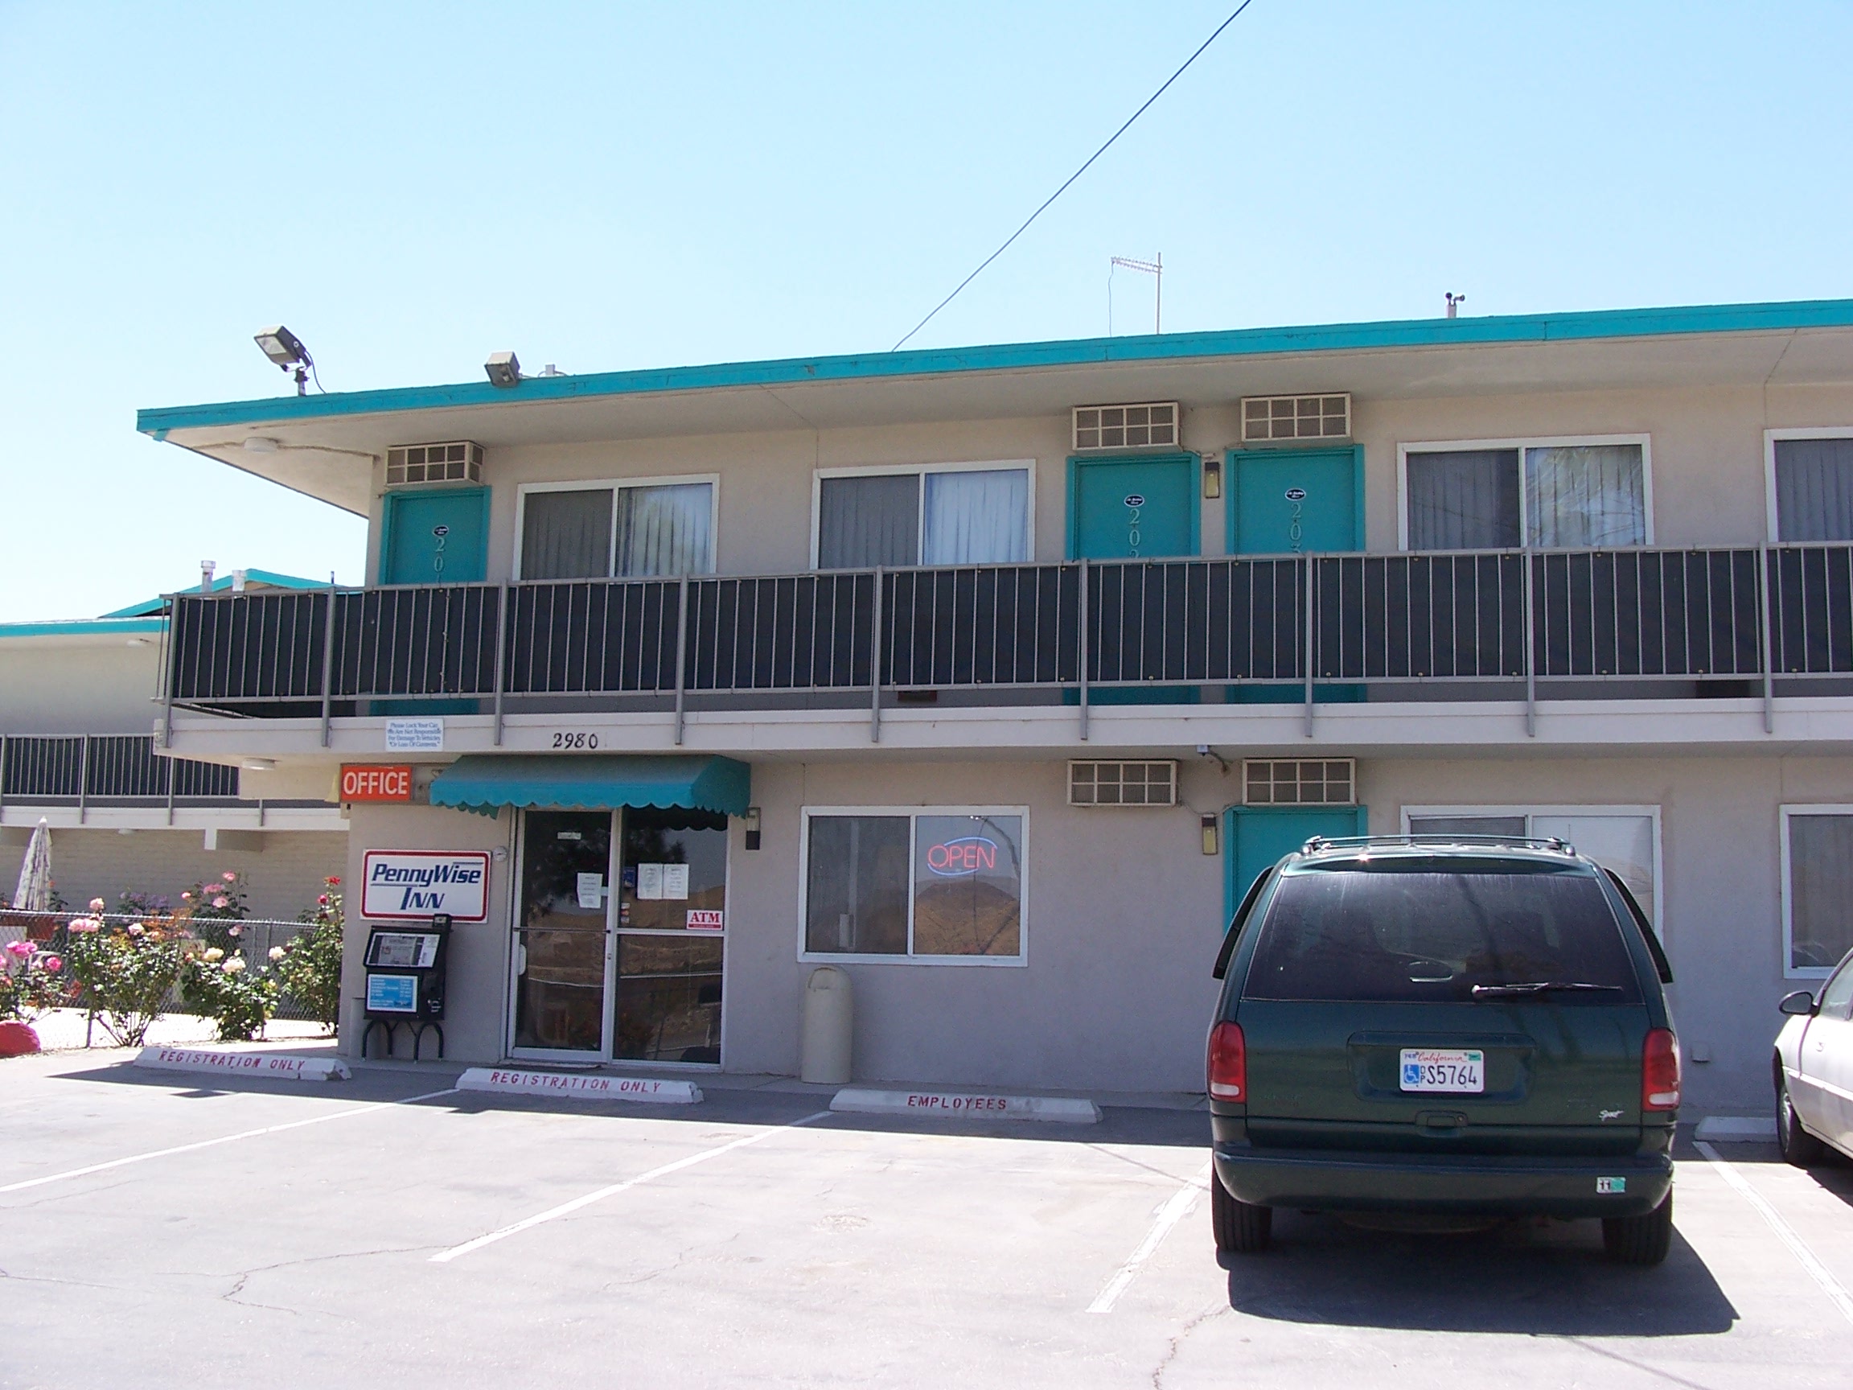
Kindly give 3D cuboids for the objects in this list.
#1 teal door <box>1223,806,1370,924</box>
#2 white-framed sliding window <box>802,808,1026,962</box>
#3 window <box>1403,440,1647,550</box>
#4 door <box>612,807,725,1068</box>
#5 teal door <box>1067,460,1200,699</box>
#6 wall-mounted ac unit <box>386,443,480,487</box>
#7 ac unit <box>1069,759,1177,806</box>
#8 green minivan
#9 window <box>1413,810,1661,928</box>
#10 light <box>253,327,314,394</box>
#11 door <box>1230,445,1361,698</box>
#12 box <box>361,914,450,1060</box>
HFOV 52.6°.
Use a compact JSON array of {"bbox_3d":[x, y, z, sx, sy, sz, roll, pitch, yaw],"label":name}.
[{"bbox_3d":[2.743,1.885,13.858,1.037,2.118,0.100,-1,-8,15],"label":"teal door"},{"bbox_3d":[-0.102,1.517,14.921,1.882,1.253,0.100,-1,-8,14],"label":"white-framed sliding window"},{"bbox_3d":[4.404,-1.286,13.810,1.770,1.222,0.090,-1,-8,15],"label":"window"},{"bbox_3d":[-2.085,1.953,15.146,0.989,2.076,0.070,-1,-8,15],"label":"door"},{"bbox_3d":[1.634,-0.877,14.819,1.073,2.078,0.100,-1,-8,14],"label":"teal door"},{"bbox_3d":[-4.258,-1.974,16.295,0.793,0.341,0.270,-1,-8,14],"label":"wall-mounted ac unit"},{"bbox_3d":[1.506,0.678,14.188,0.823,0.329,0.270,-1,-8,15],"label":"ac unit"},{"bbox_3d":[2.552,1.641,9.372,1.950,1.770,4.950,-2,-6,15],"label":"green minivan"},{"bbox_3d":[4.451,1.439,13.789,1.847,1.248,0.100,-1,-8,14],"label":"window"},{"bbox_3d":[-5.251,-2.741,15.324,0.360,0.500,0.340,7,-9,-37],"label":"light"},{"bbox_3d":[2.862,-0.894,14.513,1.057,2.078,0.100,-1,-8,14],"label":"door"},{"bbox_3d":[-4.305,2.426,15.539,0.535,1.190,0.450,-1,-8,14],"label":"box"}]

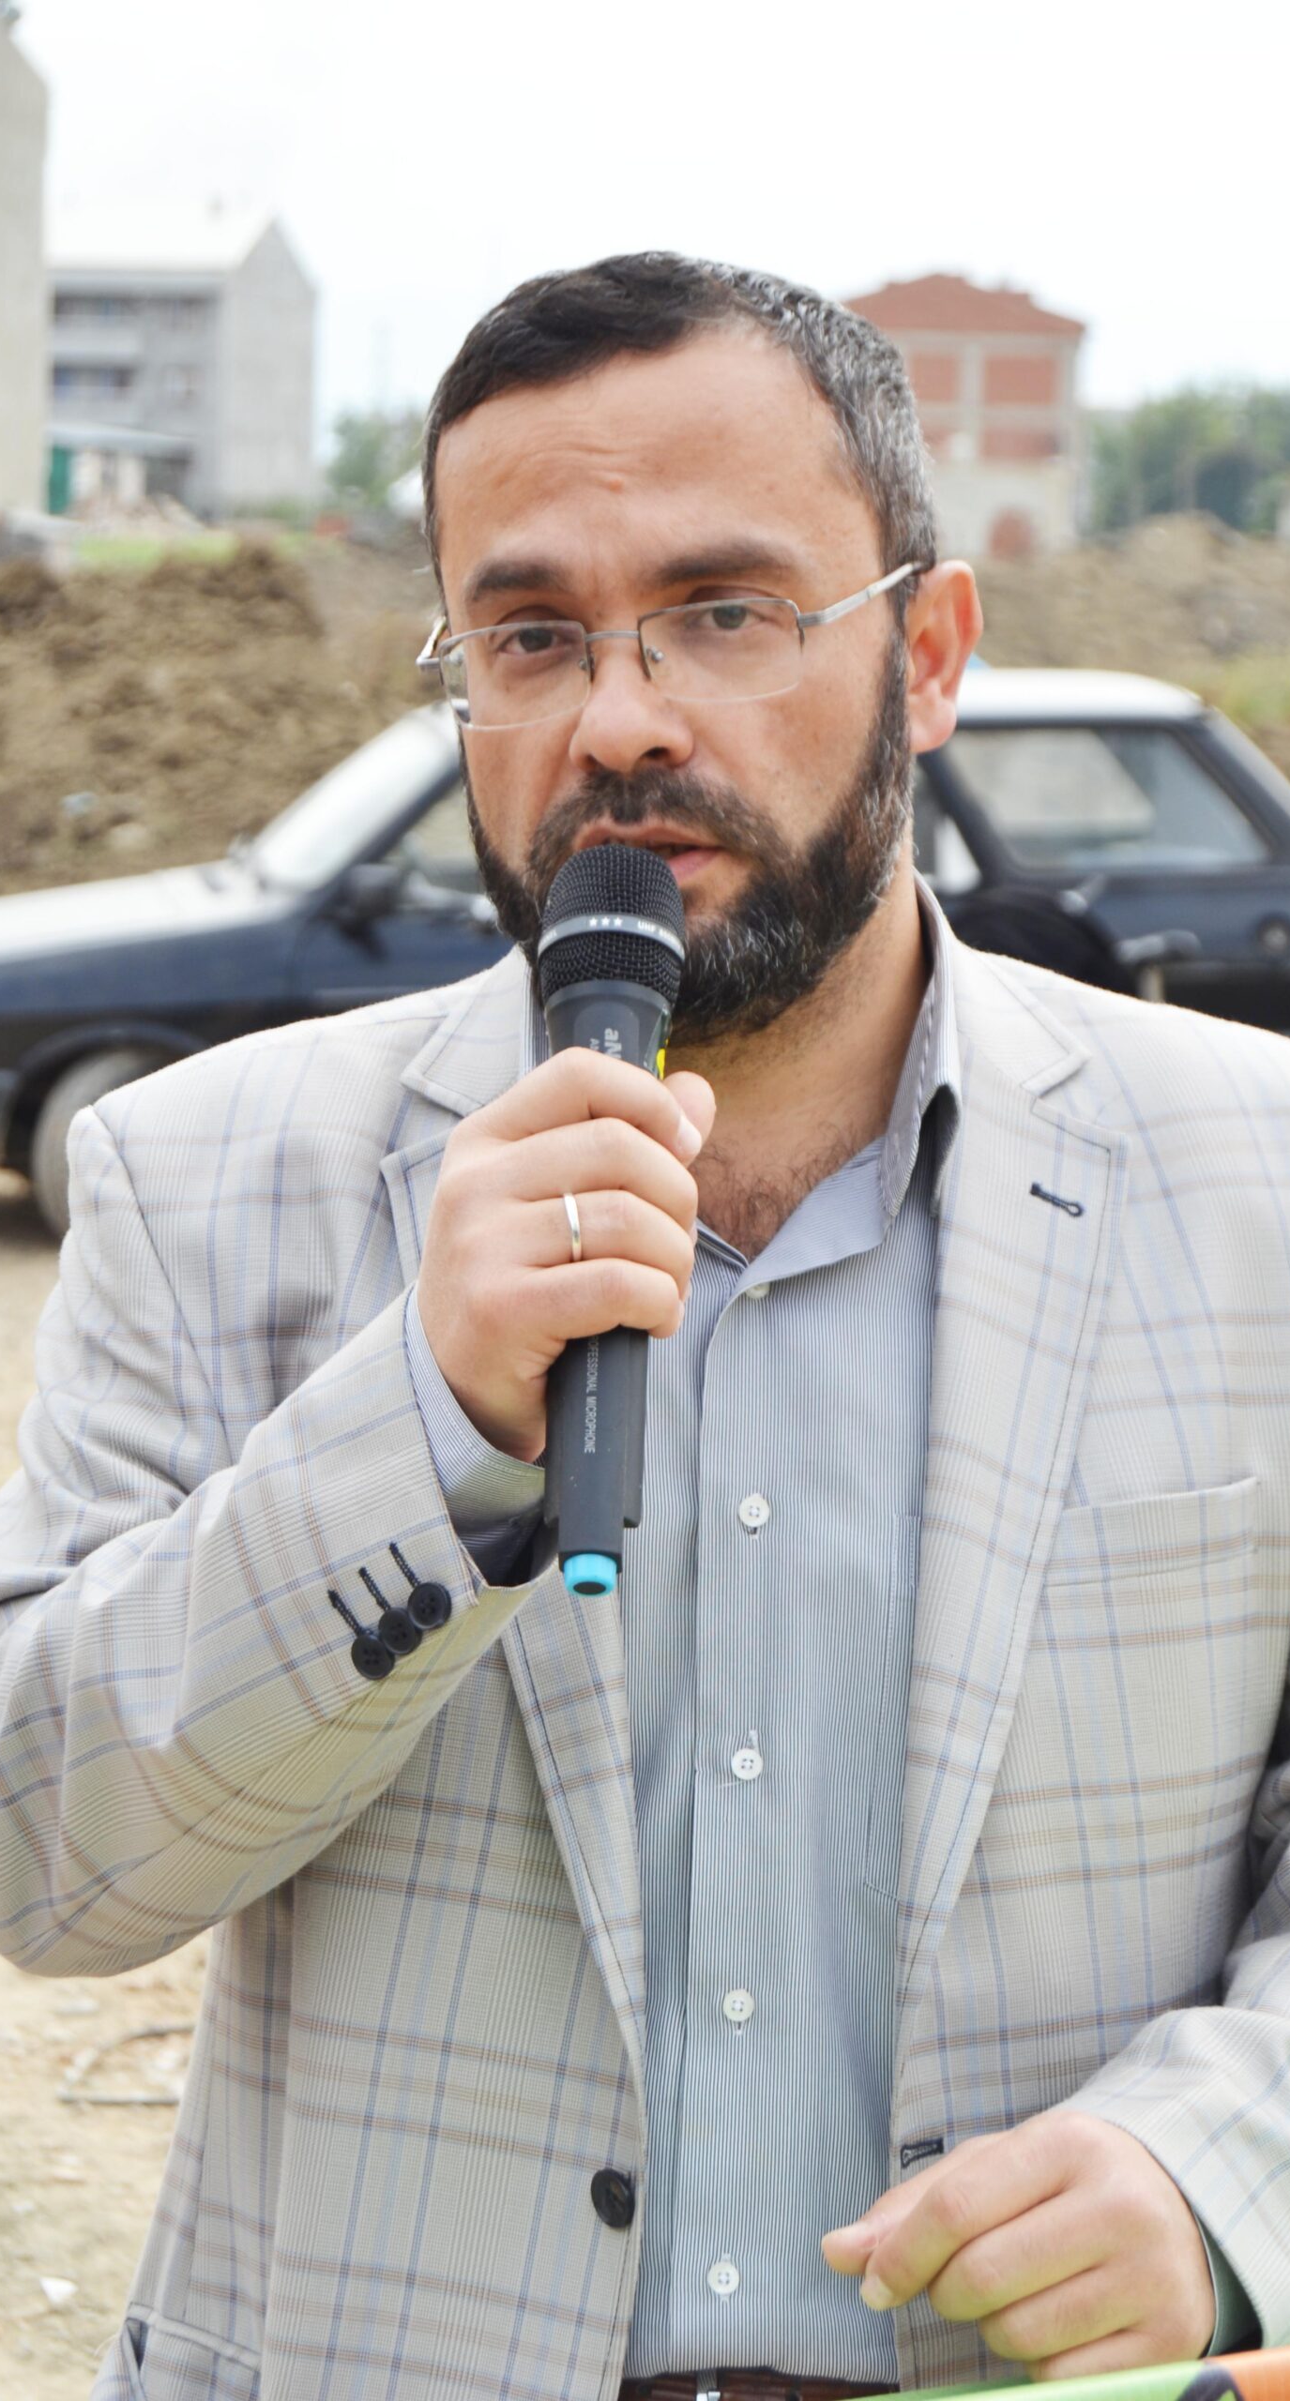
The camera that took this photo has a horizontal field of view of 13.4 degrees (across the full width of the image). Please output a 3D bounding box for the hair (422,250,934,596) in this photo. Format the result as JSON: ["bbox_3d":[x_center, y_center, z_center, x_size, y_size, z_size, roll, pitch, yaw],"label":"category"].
[{"bbox_3d":[0.013,-0.261,1.915,0.172,0.160,0.200,-4,4,16],"label":"hair"}]

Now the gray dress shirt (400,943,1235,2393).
[{"bbox_3d":[0.034,0.155,1.940,0.500,0.540,0.330,1,6,6],"label":"gray dress shirt"}]

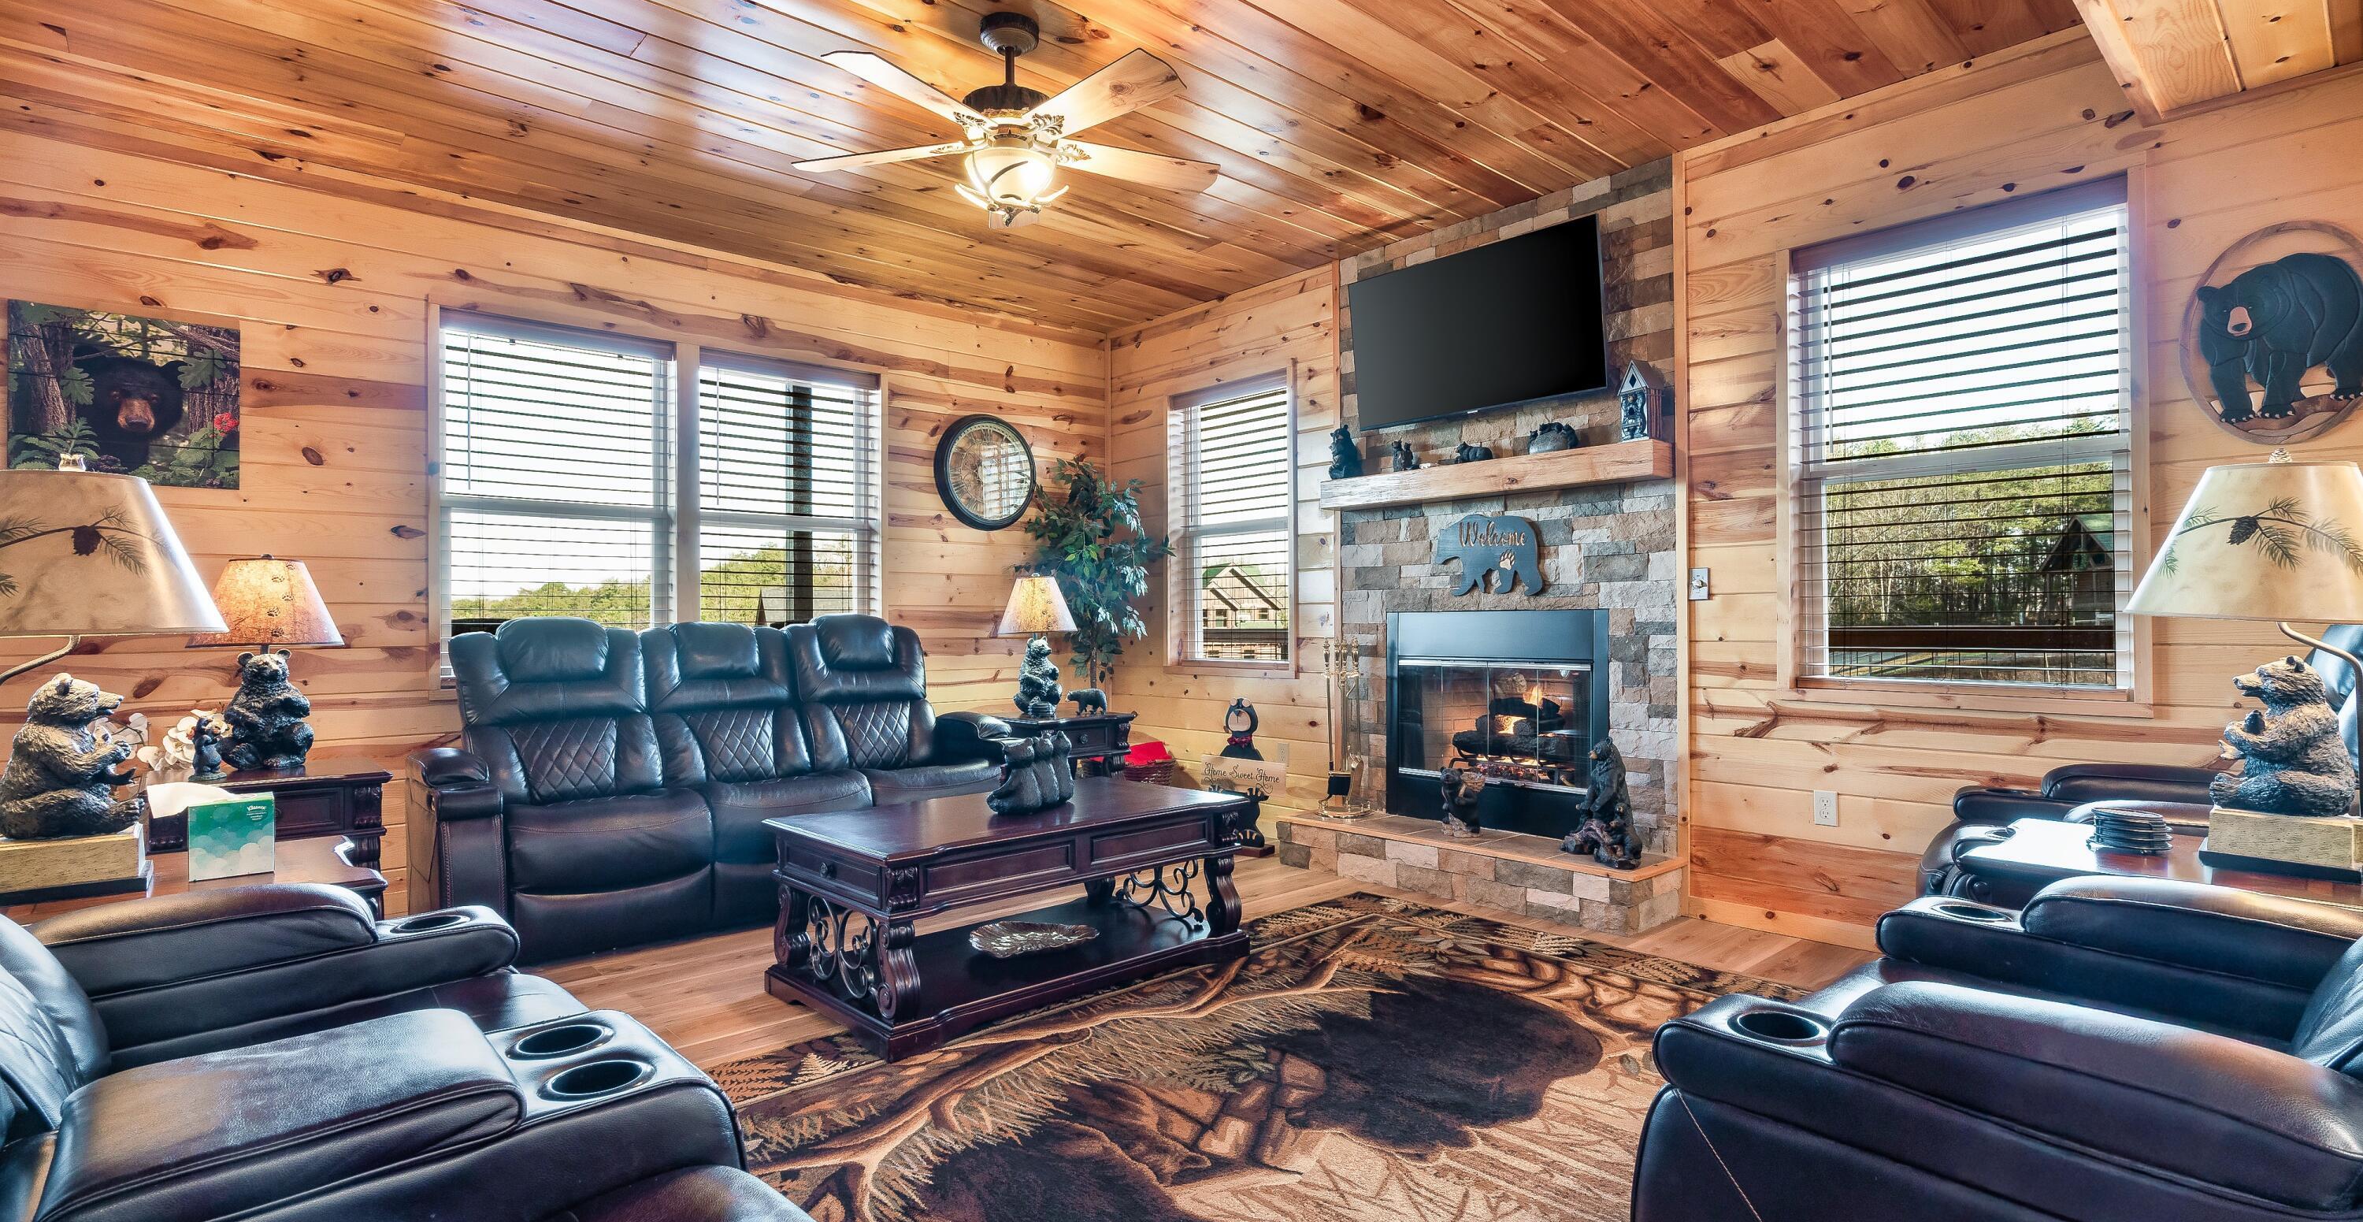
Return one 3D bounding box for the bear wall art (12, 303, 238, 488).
[{"bbox_3d":[-3.575,-0.721,3.569,0.560,0.572,0.030,0,-1,-41],"label":"bear wall art"}]

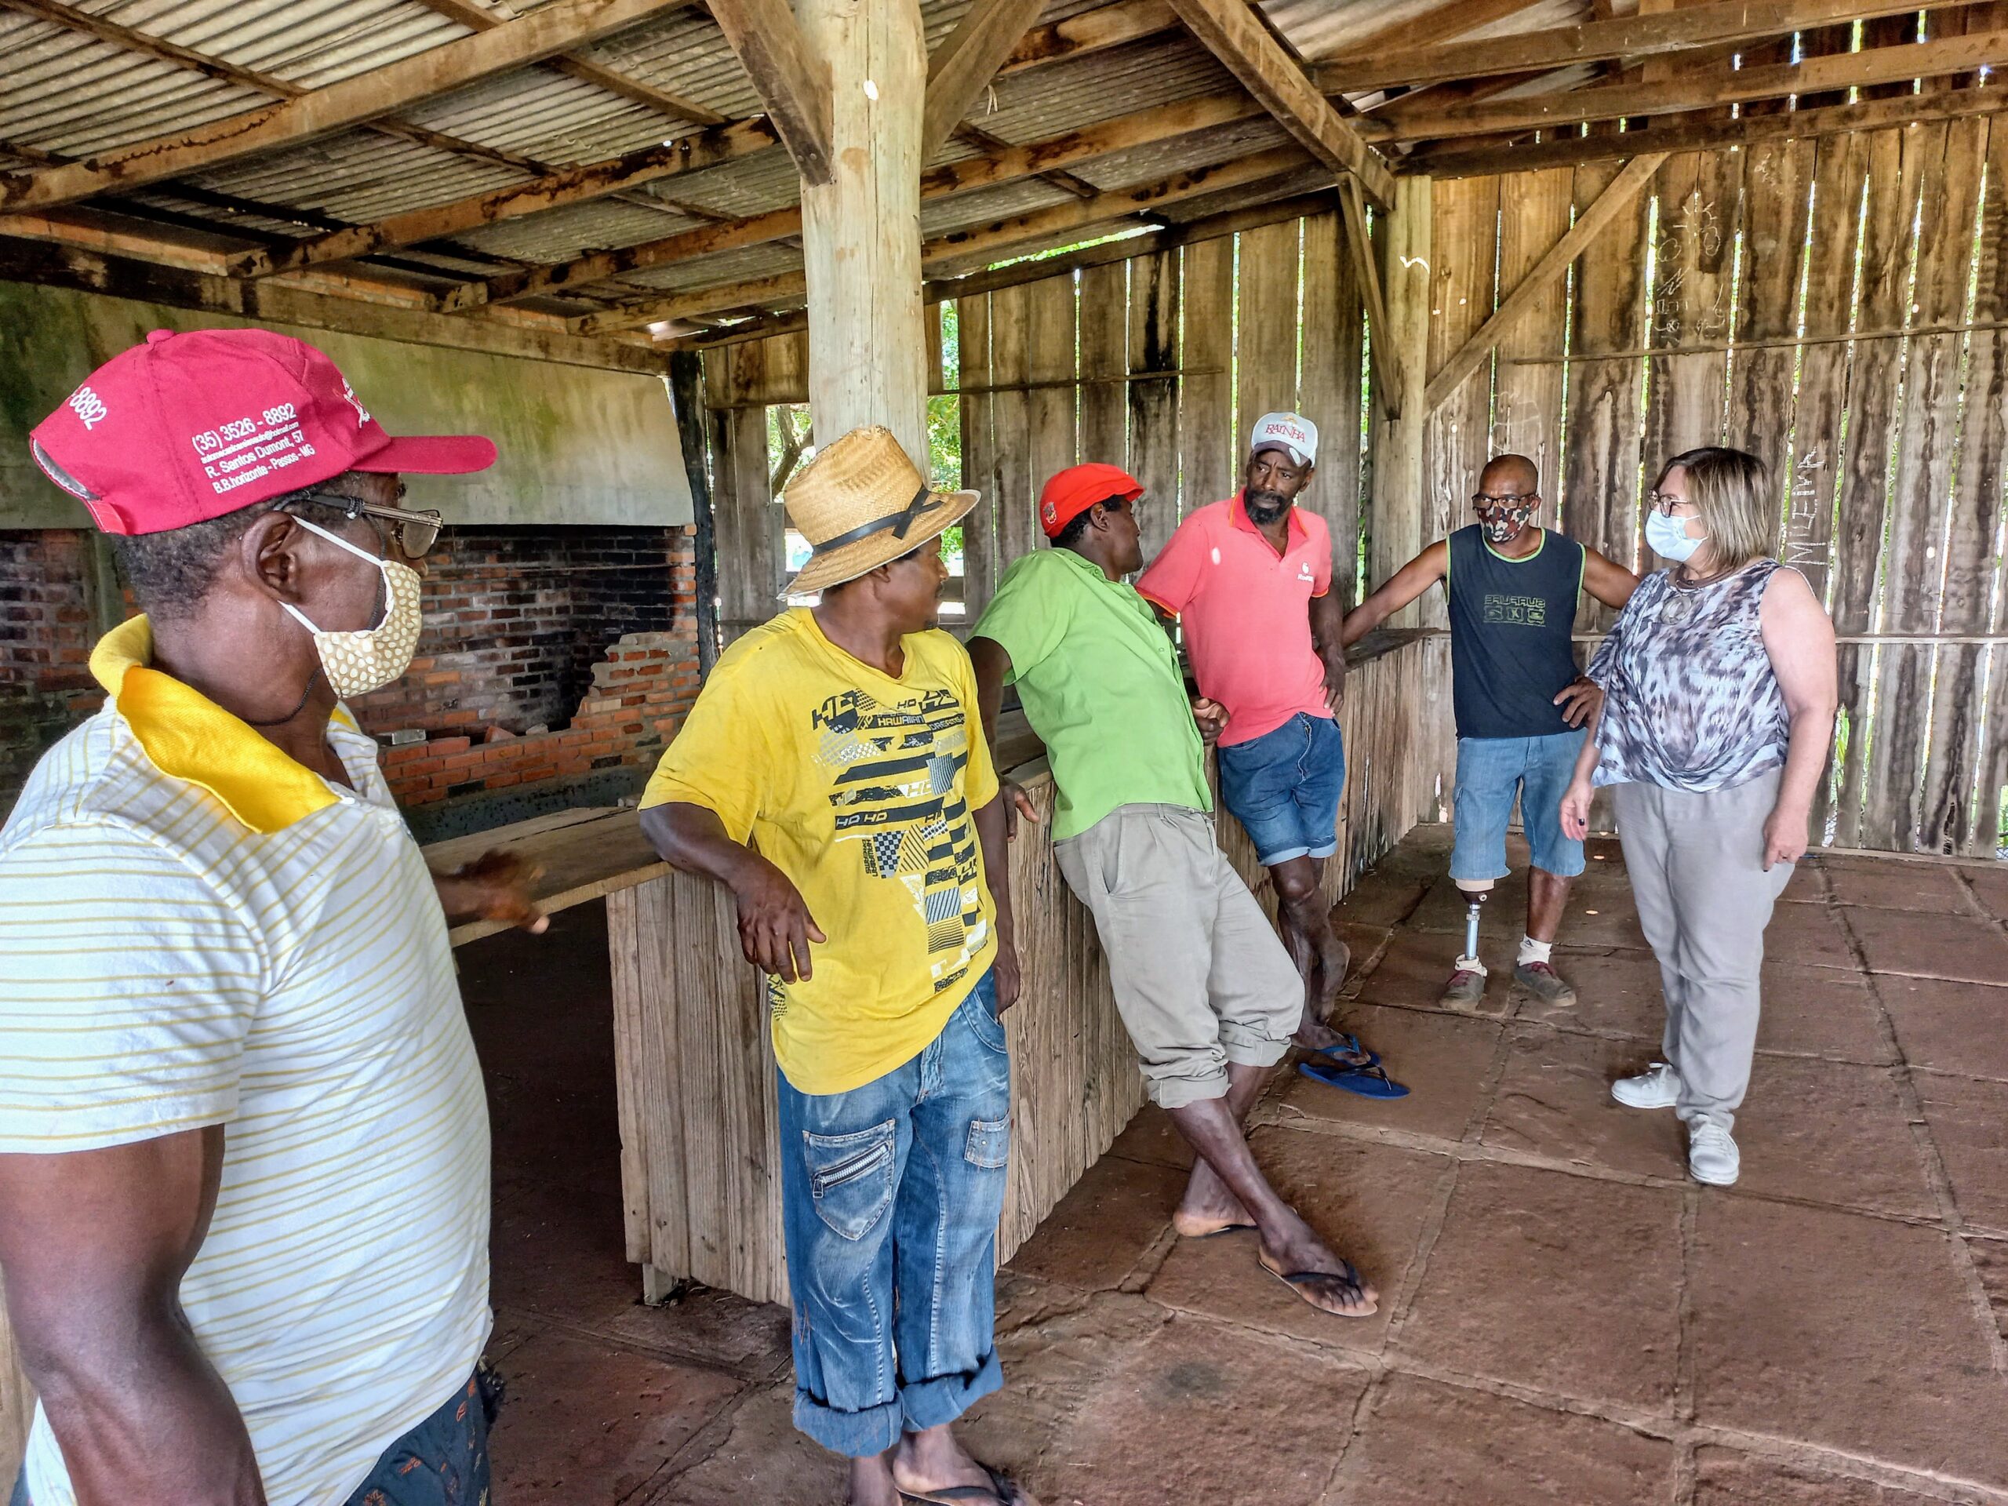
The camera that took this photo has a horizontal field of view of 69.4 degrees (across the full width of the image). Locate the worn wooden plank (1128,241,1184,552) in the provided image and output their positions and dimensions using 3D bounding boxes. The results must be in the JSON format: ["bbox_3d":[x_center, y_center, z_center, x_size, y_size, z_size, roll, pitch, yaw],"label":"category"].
[{"bbox_3d":[0.831,-1.207,8.021,0.305,2.988,0.028,4,9,25],"label":"worn wooden plank"}]

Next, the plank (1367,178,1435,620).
[{"bbox_3d":[1.996,-1.227,7.313,0.240,3.209,0.220,3,9,25],"label":"plank"}]

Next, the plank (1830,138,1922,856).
[{"bbox_3d":[3.906,-1.121,6.542,0.195,3.184,0.028,3,9,25],"label":"plank"}]

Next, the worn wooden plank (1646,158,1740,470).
[{"bbox_3d":[3.048,-1.118,6.530,0.348,3.020,0.035,3,10,25],"label":"worn wooden plank"}]

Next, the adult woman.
[{"bbox_3d":[1.589,0.118,3.369,0.410,1.630,0.540,-7,11,-35],"label":"adult woman"}]

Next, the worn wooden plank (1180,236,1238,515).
[{"bbox_3d":[1.107,-1.209,7.887,0.288,3.025,0.028,3,9,25],"label":"worn wooden plank"}]

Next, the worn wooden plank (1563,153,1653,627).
[{"bbox_3d":[2.885,-1.185,7.028,0.346,3.191,0.028,4,9,25],"label":"worn wooden plank"}]

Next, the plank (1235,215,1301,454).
[{"bbox_3d":[1.387,-1.219,7.749,0.314,3.081,0.028,4,9,25],"label":"plank"}]

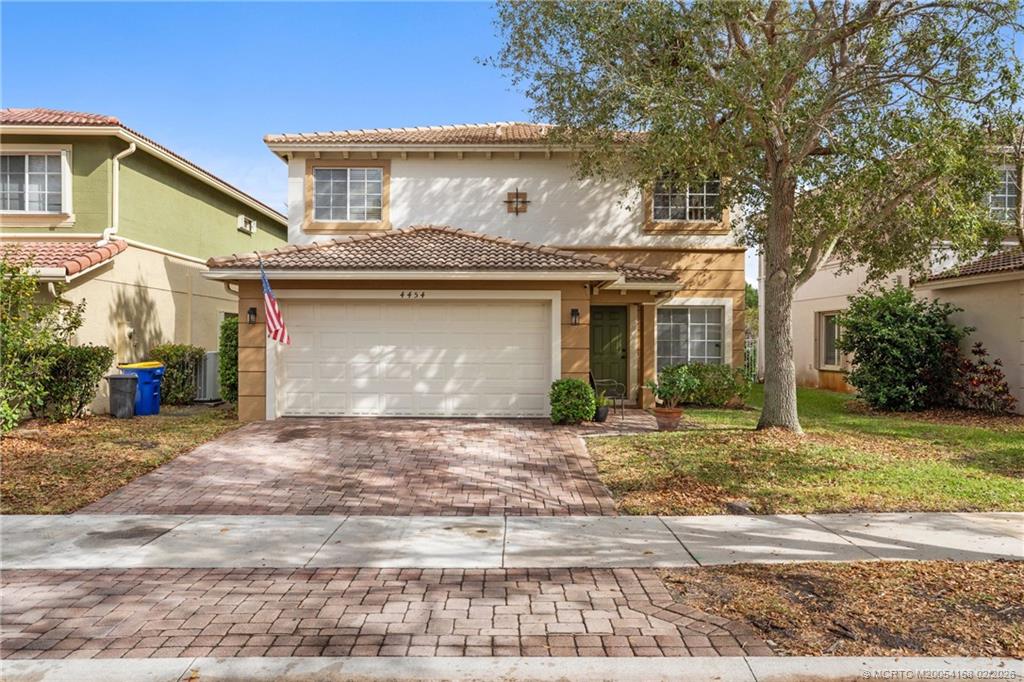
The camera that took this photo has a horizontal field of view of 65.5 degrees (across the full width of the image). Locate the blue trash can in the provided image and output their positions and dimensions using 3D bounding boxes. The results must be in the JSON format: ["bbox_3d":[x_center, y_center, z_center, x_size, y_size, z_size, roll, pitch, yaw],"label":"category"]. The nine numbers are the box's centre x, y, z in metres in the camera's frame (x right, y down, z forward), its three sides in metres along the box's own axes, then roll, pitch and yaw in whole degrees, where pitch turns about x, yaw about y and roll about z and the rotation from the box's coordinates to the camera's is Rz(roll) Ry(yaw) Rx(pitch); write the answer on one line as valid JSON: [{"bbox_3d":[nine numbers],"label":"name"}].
[{"bbox_3d":[-7.120,0.930,15.300,0.740,1.030,0.660,0,0,0],"label":"blue trash can"}]

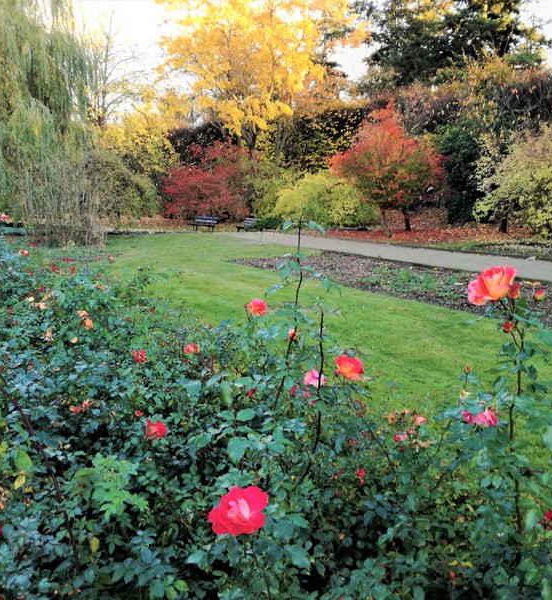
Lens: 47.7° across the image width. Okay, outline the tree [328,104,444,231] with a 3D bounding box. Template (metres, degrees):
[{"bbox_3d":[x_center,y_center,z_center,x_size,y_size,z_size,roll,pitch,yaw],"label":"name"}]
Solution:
[{"bbox_3d":[4.958,-5.946,28.000,4.900,6.000,4.600,1,9,0],"label":"tree"}]

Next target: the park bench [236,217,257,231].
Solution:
[{"bbox_3d":[-1.341,-3.736,31.000,0.600,0.750,1.550,-5,10,-31],"label":"park bench"}]

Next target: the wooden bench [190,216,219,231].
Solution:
[{"bbox_3d":[-3.577,-3.751,31.000,1.450,0.820,0.620,7,11,35],"label":"wooden bench"}]

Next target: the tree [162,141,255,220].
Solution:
[{"bbox_3d":[-3.787,-6.496,34.500,5.100,4.600,4.600,1,9,0],"label":"tree"}]

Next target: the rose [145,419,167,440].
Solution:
[{"bbox_3d":[-0.386,0.415,2.000,0.070,0.062,0.065,-1,9,-11],"label":"rose"}]

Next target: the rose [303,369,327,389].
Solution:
[{"bbox_3d":[0.130,0.266,2.100,0.080,0.066,0.075,1,9,4],"label":"rose"}]

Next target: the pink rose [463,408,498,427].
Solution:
[{"bbox_3d":[0.541,0.311,1.650,0.088,0.050,0.075,4,9,19],"label":"pink rose"}]

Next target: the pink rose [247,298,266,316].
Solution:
[{"bbox_3d":[-0.083,0.032,2.650,0.080,0.072,0.075,0,9,-2],"label":"pink rose"}]

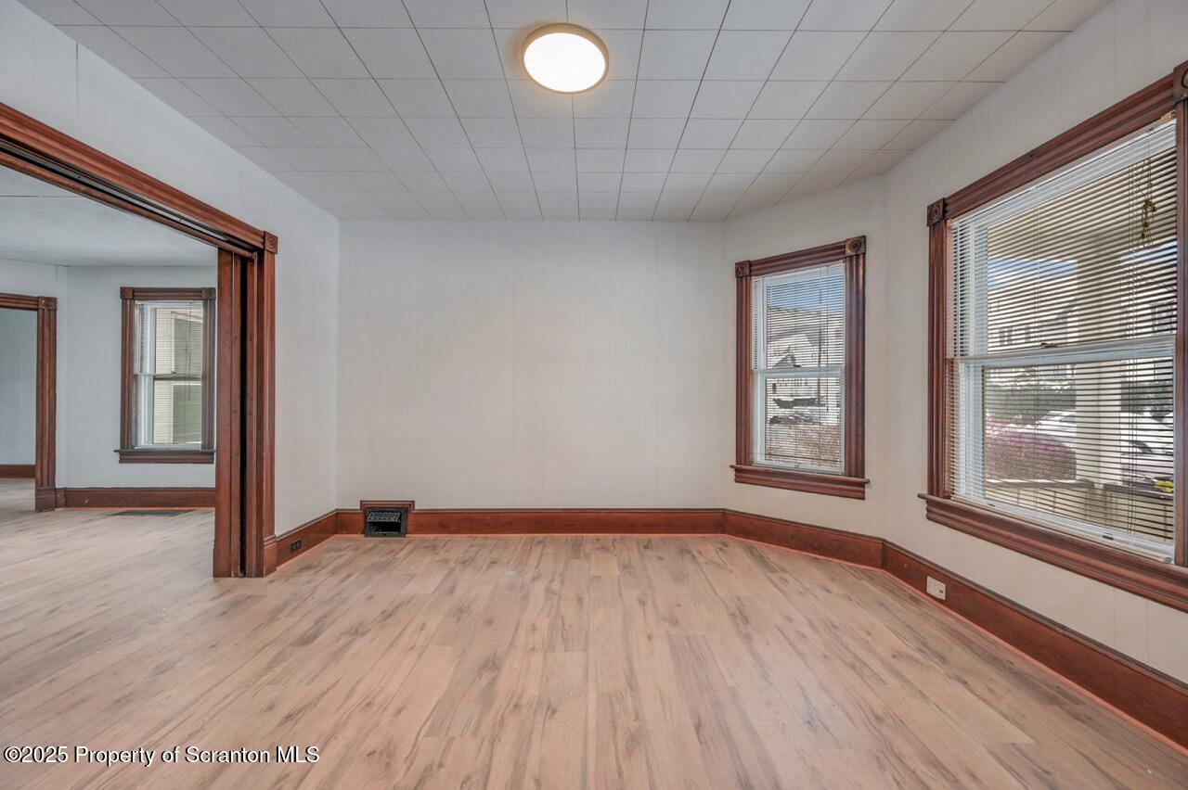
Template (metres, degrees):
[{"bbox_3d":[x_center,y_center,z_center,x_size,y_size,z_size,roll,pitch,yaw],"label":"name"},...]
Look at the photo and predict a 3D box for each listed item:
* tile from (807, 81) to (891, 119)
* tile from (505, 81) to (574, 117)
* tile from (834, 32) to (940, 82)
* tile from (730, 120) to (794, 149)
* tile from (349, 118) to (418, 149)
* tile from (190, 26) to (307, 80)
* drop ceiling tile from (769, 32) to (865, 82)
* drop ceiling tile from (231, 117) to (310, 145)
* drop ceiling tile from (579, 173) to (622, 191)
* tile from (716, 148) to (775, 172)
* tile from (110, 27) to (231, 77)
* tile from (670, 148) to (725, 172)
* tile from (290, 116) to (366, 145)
[{"bbox_3d":[1.266,-1.478,2.314,0.305,0.018,0.302,0,0,-1],"label":"tile"},{"bbox_3d":[-0.260,-1.478,2.301,0.305,0.016,0.305,0,1,-1],"label":"tile"},{"bbox_3d":[1.269,-1.478,2.014,0.305,0.018,0.302,0,0,-1],"label":"tile"},{"bbox_3d":[0.959,-1.478,2.611,0.305,0.018,0.302,0,0,-1],"label":"tile"},{"bbox_3d":[-1.175,-1.477,2.591,0.305,0.018,0.302,0,0,-1],"label":"tile"},{"bbox_3d":[-1.474,-1.474,1.984,0.305,0.020,0.305,0,0,-1],"label":"tile"},{"bbox_3d":[0.964,-1.474,2.008,0.305,0.015,0.303,0,0,0],"label":"drop ceiling tile"},{"bbox_3d":[-1.784,-1.477,2.585,0.305,0.020,0.305,0,0,-1],"label":"drop ceiling tile"},{"bbox_3d":[0.038,-1.497,3.238,0.305,0.016,0.305,0,0,-1],"label":"drop ceiling tile"},{"bbox_3d":[0.957,-1.479,2.913,0.305,0.015,0.303,0,0,0],"label":"tile"},{"bbox_3d":[-1.799,-1.488,2.001,0.305,0.016,0.305,0,0,-1],"label":"tile"},{"bbox_3d":[0.651,-1.480,2.908,0.305,0.020,0.305,0,0,-1],"label":"tile"},{"bbox_3d":[-1.480,-1.477,2.588,0.305,0.020,0.305,0,0,-1],"label":"tile"}]

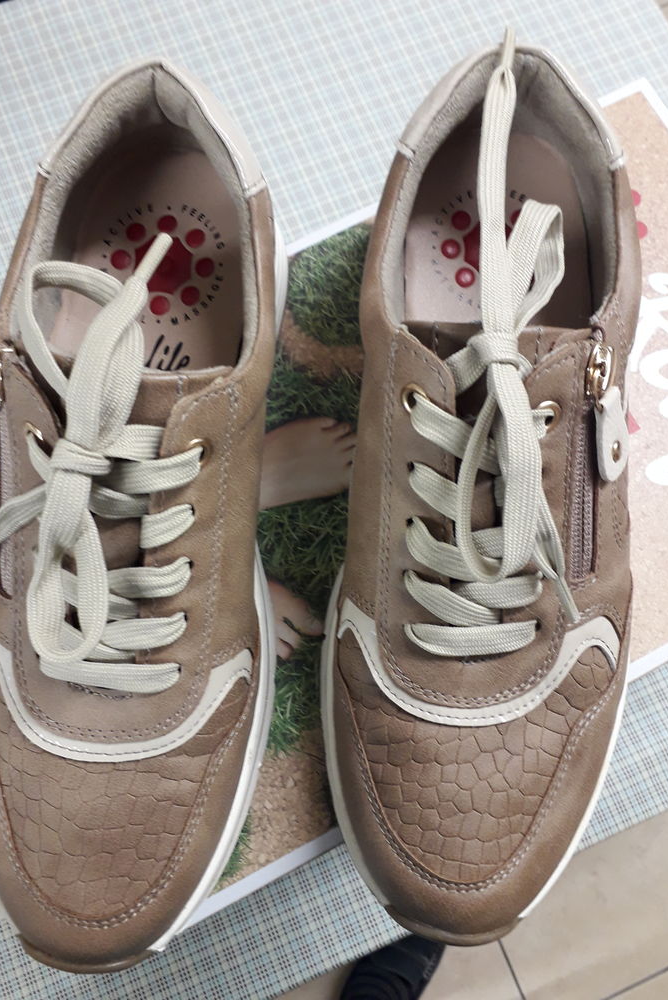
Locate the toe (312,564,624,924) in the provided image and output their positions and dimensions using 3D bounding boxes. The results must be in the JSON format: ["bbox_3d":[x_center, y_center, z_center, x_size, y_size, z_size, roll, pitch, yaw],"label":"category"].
[{"bbox_3d":[0.046,0.083,0.243,0.103,0.070,0.114,3,78,0],"label":"toe"}]

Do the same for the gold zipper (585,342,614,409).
[{"bbox_3d":[0.079,-0.037,0.231,0.008,0.009,0.019,16,109,40],"label":"gold zipper"}]

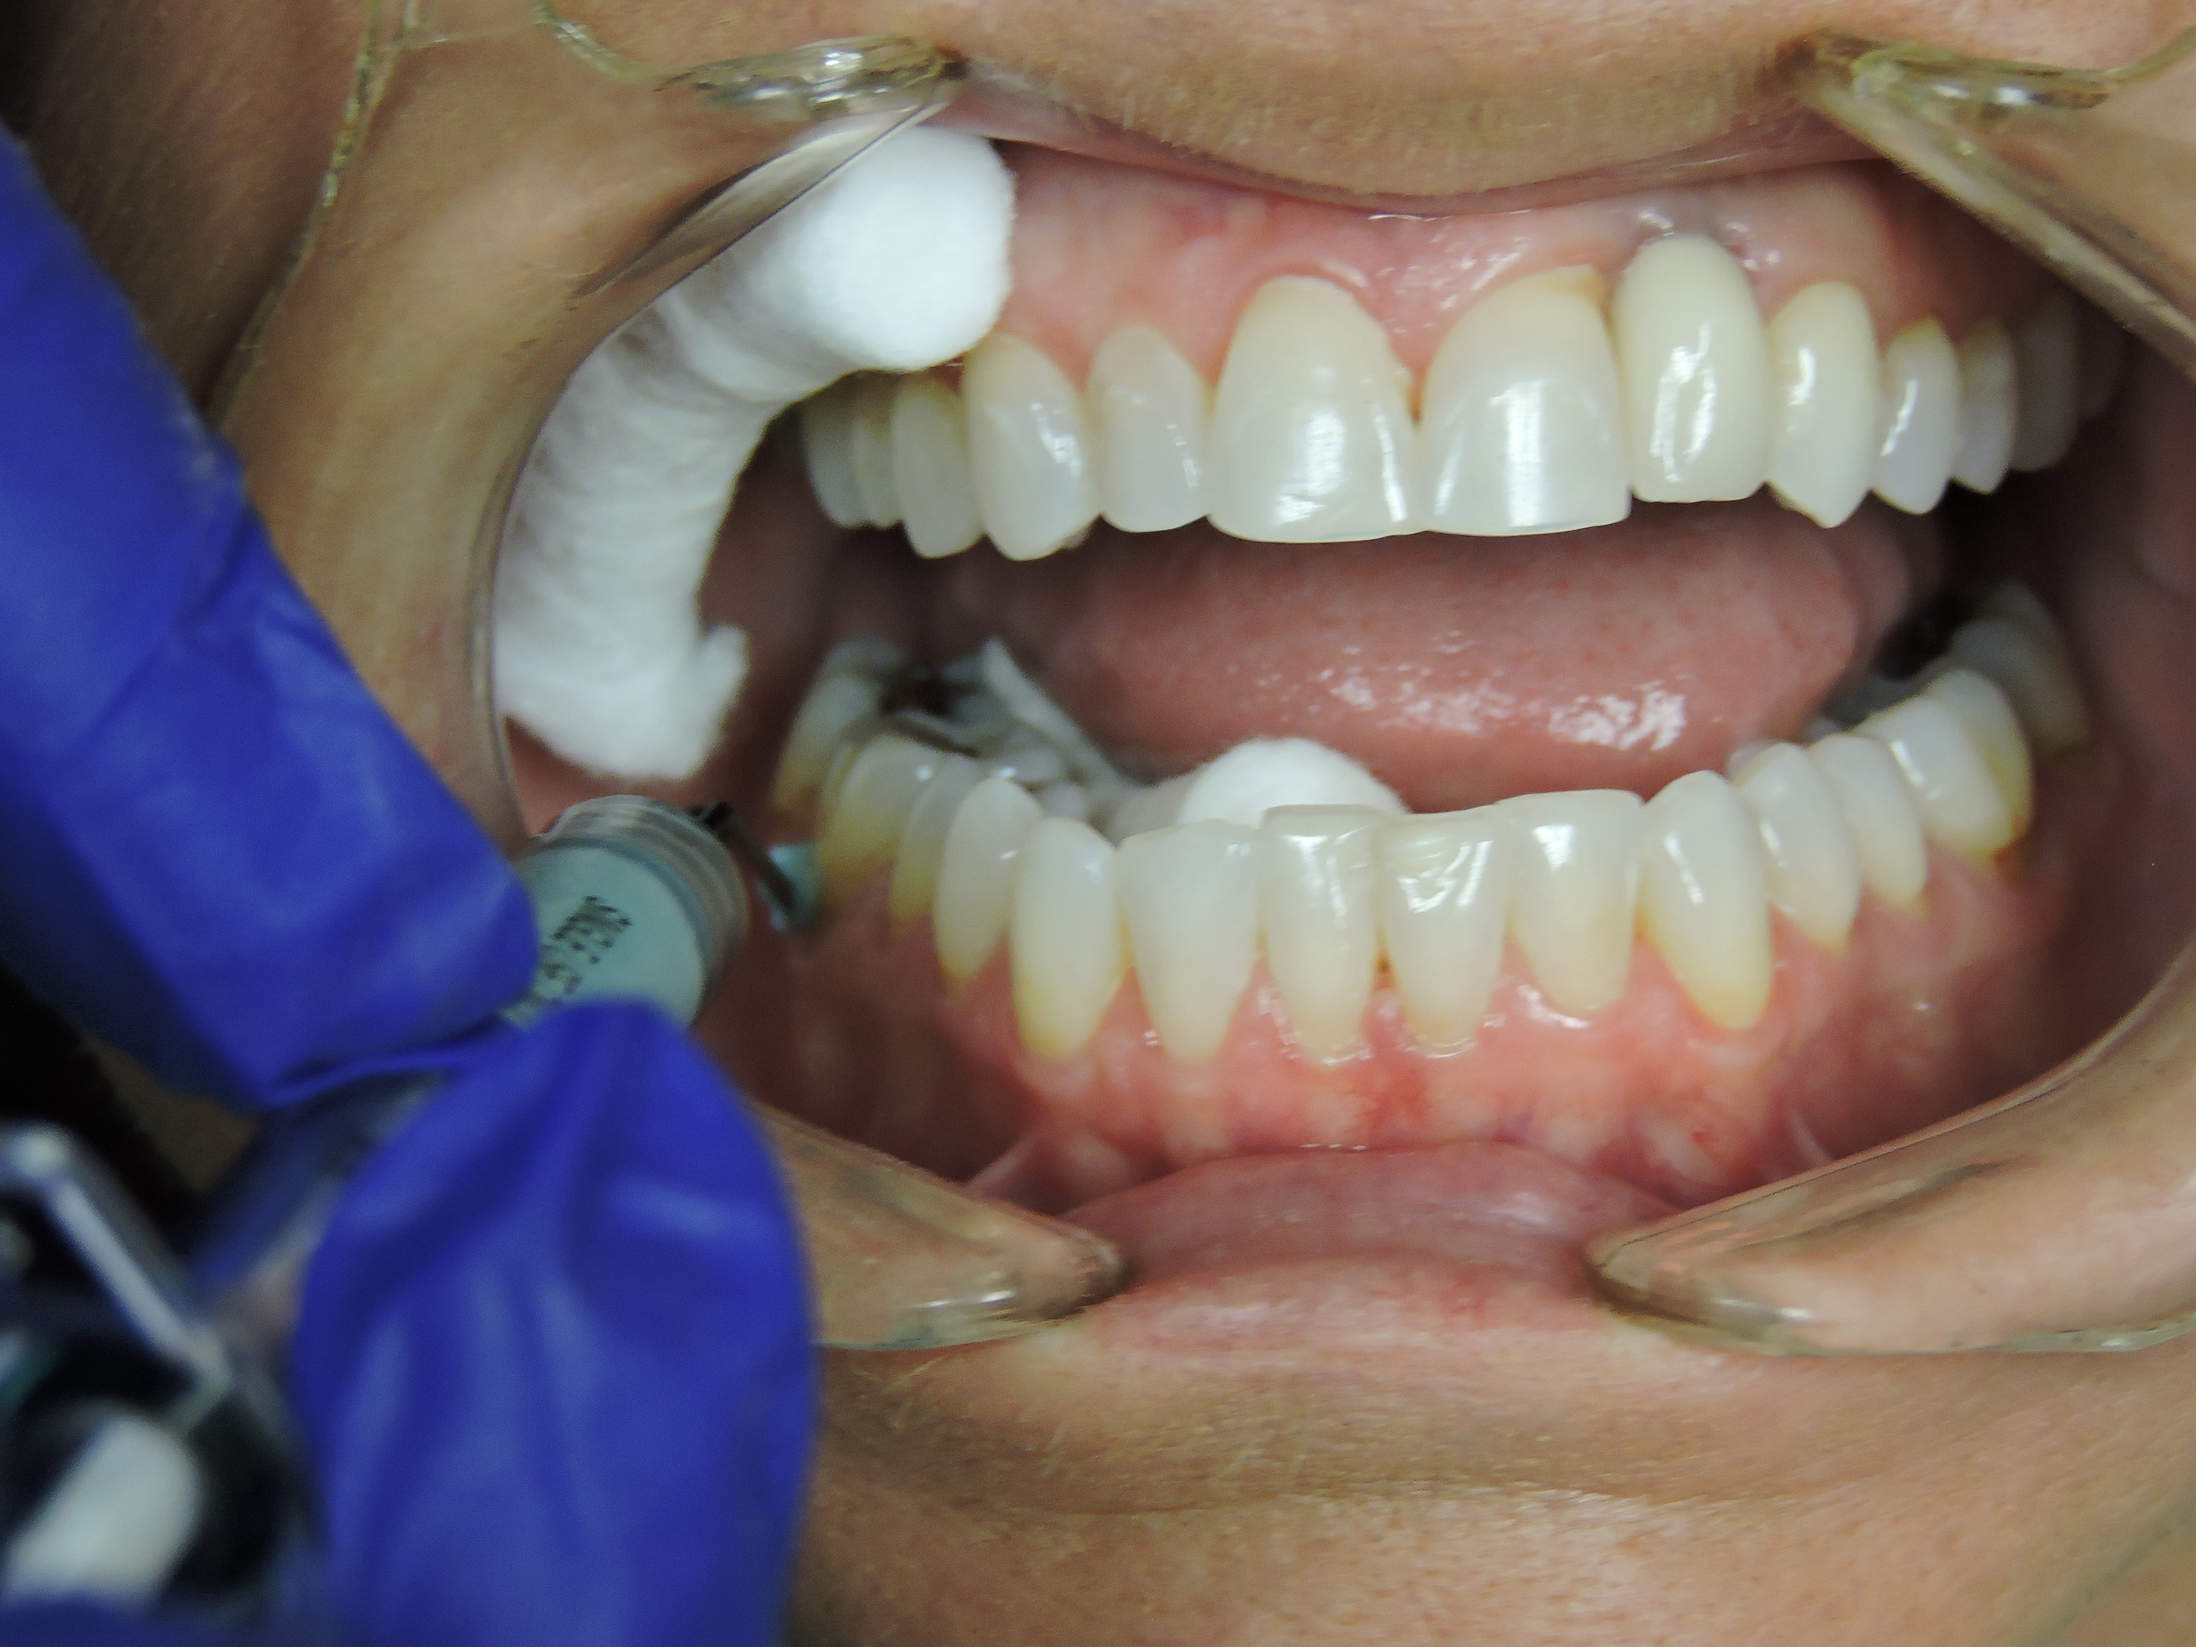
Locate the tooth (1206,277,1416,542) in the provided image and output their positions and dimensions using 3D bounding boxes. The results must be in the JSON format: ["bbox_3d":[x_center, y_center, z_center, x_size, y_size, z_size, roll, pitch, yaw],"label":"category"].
[{"bbox_3d":[0.009,-0.018,0.683,0.009,0.011,0.007,-2,0,6],"label":"tooth"}]

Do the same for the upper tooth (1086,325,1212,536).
[{"bbox_3d":[0.002,-0.017,0.684,0.006,0.009,0.006,-2,0,18],"label":"upper tooth"}]

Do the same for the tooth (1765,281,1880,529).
[{"bbox_3d":[0.031,-0.018,0.688,0.007,0.011,0.007,-2,0,-38],"label":"tooth"}]

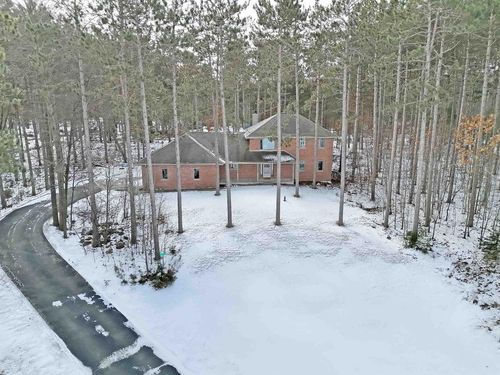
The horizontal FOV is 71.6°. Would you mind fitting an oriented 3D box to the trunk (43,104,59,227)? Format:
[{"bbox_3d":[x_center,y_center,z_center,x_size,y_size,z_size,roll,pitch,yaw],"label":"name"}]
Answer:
[{"bbox_3d":[-15.280,-1.554,26.708,0.450,9.440,0.450,1,10,0],"label":"trunk"}]

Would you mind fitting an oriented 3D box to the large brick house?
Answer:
[{"bbox_3d":[-0.795,-5.130,44.425,23.000,9.000,11.800,-1,10,0],"label":"large brick house"}]

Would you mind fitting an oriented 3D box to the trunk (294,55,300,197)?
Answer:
[{"bbox_3d":[4.623,-5.821,33.913,0.330,13.673,0.330,0,10,0],"label":"trunk"}]

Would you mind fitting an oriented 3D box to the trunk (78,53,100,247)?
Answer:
[{"bbox_3d":[-9.989,-2.062,21.461,0.410,11.963,0.410,0,10,0],"label":"trunk"}]

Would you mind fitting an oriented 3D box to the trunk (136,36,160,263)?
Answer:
[{"bbox_3d":[-5.953,-1.960,20.534,0.450,12.980,0.450,-2,10,0],"label":"trunk"}]

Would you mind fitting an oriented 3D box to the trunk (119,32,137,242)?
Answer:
[{"bbox_3d":[-7.688,-2.681,21.860,0.360,13.125,0.360,0,10,0],"label":"trunk"}]

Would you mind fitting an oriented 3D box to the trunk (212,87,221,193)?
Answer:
[{"bbox_3d":[-3.477,-4.460,35.482,0.400,10.970,0.400,0,10,0],"label":"trunk"}]

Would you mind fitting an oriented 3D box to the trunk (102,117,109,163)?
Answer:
[{"bbox_3d":[-20.638,-6.522,49.435,0.420,6.508,0.420,0,10,0],"label":"trunk"}]

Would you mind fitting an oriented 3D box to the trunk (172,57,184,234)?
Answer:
[{"bbox_3d":[-4.955,-2.649,23.909,0.440,12.170,0.440,0,10,0],"label":"trunk"}]

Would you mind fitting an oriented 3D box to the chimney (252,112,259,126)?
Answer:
[{"bbox_3d":[0.787,-9.560,49.482,0.850,2.100,0.850,0,10,0],"label":"chimney"}]

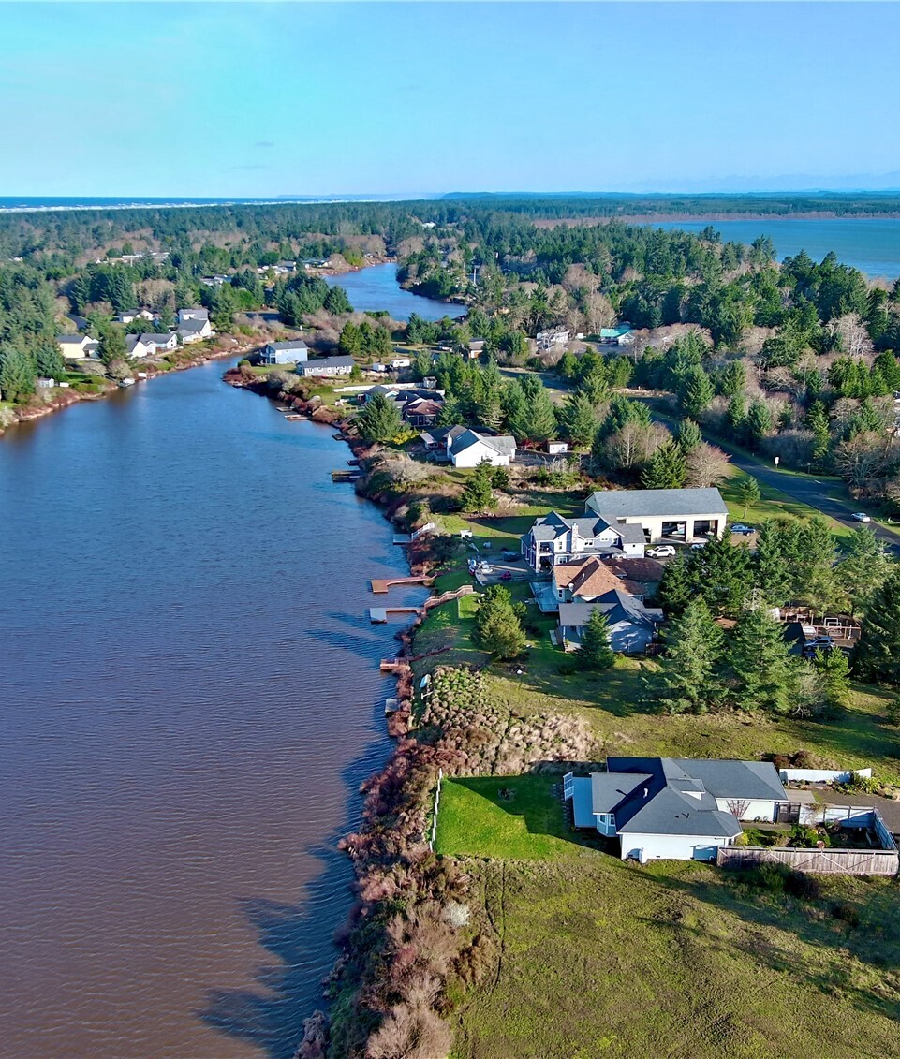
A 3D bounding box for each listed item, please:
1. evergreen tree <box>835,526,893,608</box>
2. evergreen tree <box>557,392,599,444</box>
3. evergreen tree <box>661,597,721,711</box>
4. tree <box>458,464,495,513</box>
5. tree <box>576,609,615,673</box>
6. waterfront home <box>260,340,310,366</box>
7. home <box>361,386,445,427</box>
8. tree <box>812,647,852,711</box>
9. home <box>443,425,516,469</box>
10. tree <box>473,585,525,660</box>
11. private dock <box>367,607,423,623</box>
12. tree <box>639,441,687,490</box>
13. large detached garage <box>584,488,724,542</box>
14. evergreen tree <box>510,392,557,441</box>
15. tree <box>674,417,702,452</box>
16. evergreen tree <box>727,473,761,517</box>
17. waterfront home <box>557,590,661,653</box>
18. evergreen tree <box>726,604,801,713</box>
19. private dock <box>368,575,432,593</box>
[{"bbox_3d":[62.210,5.590,190.650,8.250,12.750,8.250,0,15,0],"label":"evergreen tree"},{"bbox_3d":[31.920,-27.440,316.140,10.110,12.750,10.110,0,15,0],"label":"evergreen tree"},{"bbox_3d":[29.330,14.710,153.650,6.940,13.700,6.940,0,15,0],"label":"evergreen tree"},{"bbox_3d":[5.230,-8.330,249.050,7.030,9.700,7.030,0,15,0],"label":"tree"},{"bbox_3d":[20.150,14.920,174.654,5.270,8.560,5.270,0,15,0],"label":"tree"},{"bbox_3d":[-60.820,-65.010,469.730,15.500,6.900,11.500,-9,17,-31],"label":"waterfront home"},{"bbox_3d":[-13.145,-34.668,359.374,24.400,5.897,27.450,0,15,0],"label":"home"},{"bbox_3d":[48.867,18.642,162.742,5.070,7.720,5.070,0,15,0],"label":"tree"},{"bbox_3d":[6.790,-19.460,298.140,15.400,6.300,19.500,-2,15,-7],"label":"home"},{"bbox_3d":[6.949,12.762,179.111,7.330,10.340,7.330,0,15,0],"label":"tree"},{"bbox_3d":[-8.631,13.687,201.910,8.500,1.000,6.600,0,15,-2],"label":"private dock"},{"bbox_3d":[45.469,-13.881,272.478,10.317,10.201,10.317,0,15,0],"label":"tree"},{"bbox_3d":[36.273,-2.989,226.496,22.620,8.270,11.290,-2,15,-8],"label":"large detached garage"},{"bbox_3d":[21.127,-29.036,325.029,12.307,12.640,12.307,0,15,0],"label":"evergreen tree"},{"bbox_3d":[57.734,-23.013,309.978,6.920,8.806,6.920,0,15,0],"label":"tree"},{"bbox_3d":[57.093,-6.421,246.801,5.750,8.904,5.750,0,15,0],"label":"evergreen tree"},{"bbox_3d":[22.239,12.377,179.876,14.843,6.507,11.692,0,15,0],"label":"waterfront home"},{"bbox_3d":[40.076,15.881,161.477,9.470,13.610,9.470,0,15,0],"label":"evergreen tree"},{"bbox_3d":[-8.030,9.554,217.057,10.500,1.300,6.700,0,15,-3],"label":"private dock"}]

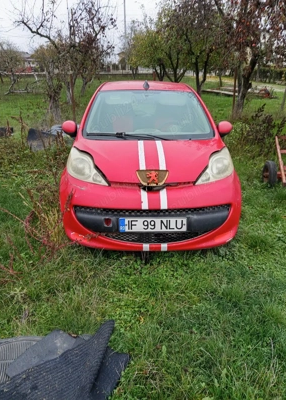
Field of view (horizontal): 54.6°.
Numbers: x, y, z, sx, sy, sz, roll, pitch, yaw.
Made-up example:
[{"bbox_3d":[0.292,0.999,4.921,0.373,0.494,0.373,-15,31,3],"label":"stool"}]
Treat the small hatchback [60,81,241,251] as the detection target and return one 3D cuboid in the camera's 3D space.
[{"bbox_3d":[0.045,-0.737,3.550,1.670,1.465,3.430,-1,24,-1],"label":"small hatchback"}]

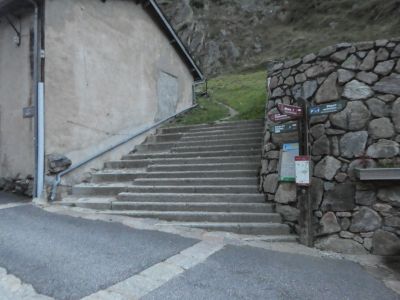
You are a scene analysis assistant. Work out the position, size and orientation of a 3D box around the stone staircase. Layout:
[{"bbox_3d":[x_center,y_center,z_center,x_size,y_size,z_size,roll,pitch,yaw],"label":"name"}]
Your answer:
[{"bbox_3d":[-0.437,0.338,7.629,5.430,2.620,4.280,-1,-1,15],"label":"stone staircase"}]

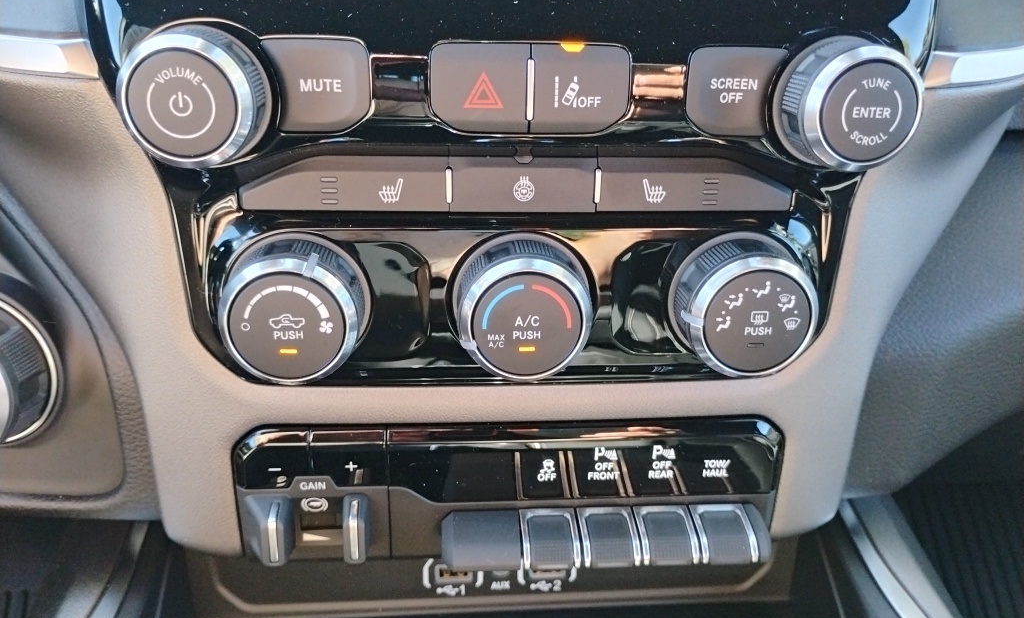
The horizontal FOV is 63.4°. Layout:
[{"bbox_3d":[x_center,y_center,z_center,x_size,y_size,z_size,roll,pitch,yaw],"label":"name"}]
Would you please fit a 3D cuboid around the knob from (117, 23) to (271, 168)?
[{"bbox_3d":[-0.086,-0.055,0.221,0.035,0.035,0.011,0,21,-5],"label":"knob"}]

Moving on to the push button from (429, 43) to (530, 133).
[{"bbox_3d":[-0.010,-0.065,0.243,0.029,0.025,0.009,0,21,-5],"label":"push button"}]

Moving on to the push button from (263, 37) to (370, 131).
[{"bbox_3d":[-0.056,-0.065,0.240,0.030,0.026,0.009,0,21,-5],"label":"push button"}]

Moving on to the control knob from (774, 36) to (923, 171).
[{"bbox_3d":[0.098,-0.059,0.241,0.038,0.038,0.021,0,21,-5],"label":"control knob"}]

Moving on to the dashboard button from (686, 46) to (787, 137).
[{"bbox_3d":[0.066,-0.066,0.249,0.030,0.026,0.009,0,21,-5],"label":"dashboard button"}]

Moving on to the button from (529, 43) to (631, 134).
[{"bbox_3d":[0.020,-0.066,0.246,0.030,0.025,0.009,0,21,-5],"label":"button"}]

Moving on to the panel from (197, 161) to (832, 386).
[{"bbox_3d":[0.004,-0.006,0.257,0.202,0.079,0.030,0,21,-5],"label":"panel"}]

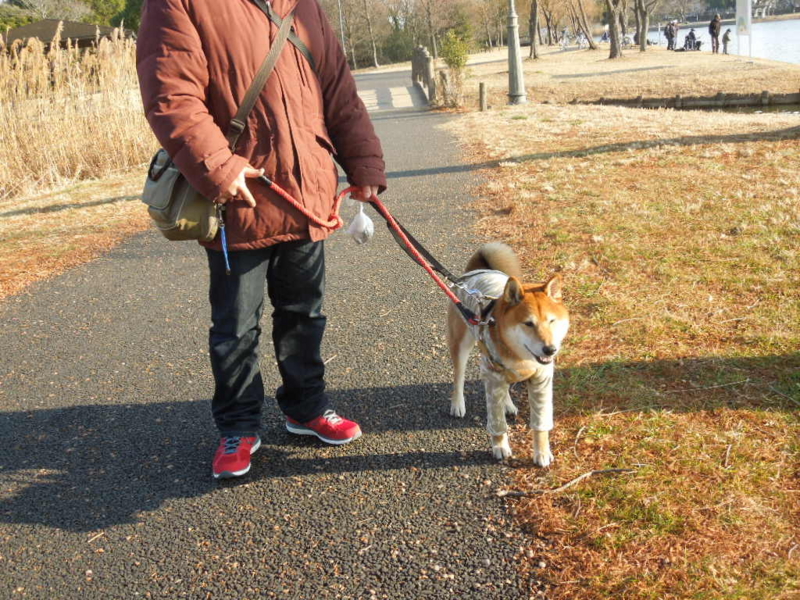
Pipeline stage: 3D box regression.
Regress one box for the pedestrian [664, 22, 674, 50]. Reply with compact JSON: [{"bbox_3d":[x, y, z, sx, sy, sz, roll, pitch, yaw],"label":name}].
[{"bbox_3d":[15.537,-15.242,51.980,0.450,1.650,0.500,-11,16,-20],"label":"pedestrian"}]

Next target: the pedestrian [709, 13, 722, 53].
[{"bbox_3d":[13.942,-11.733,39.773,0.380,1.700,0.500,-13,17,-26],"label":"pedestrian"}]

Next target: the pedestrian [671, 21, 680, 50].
[{"bbox_3d":[16.128,-15.501,52.776,0.420,1.680,0.480,-7,16,-8],"label":"pedestrian"}]

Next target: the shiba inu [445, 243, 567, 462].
[{"bbox_3d":[0.313,0.169,2.730,0.235,0.565,0.620,-8,16,-11],"label":"shiba inu"}]

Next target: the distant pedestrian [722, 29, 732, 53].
[{"bbox_3d":[14.052,-11.074,38.656,0.330,1.080,0.340,-8,16,-10],"label":"distant pedestrian"}]

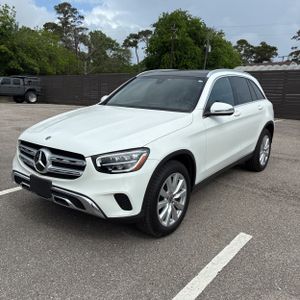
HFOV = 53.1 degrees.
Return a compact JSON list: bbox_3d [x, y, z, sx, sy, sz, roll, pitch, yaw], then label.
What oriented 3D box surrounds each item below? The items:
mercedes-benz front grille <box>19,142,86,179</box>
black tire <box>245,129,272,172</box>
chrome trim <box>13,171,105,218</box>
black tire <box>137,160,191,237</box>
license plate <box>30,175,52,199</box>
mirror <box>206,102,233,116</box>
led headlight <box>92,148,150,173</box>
[{"bbox_3d":[-0.951,0.081,2.723,1.030,0.230,0.140,11,16,36],"label":"mercedes-benz front grille"},{"bbox_3d":[1.895,0.002,5.207,0.240,0.735,0.735,11,16,36],"label":"black tire"},{"bbox_3d":[-0.945,0.378,2.830,1.310,0.280,0.220,11,16,36],"label":"chrome trim"},{"bbox_3d":[0.154,0.463,2.969,0.240,0.735,0.735,11,16,36],"label":"black tire"},{"bbox_3d":[-0.995,0.335,2.736,0.330,0.158,0.025,11,16,36],"label":"license plate"},{"bbox_3d":[0.815,-0.462,3.406,0.270,0.165,0.170,11,16,36],"label":"mirror"},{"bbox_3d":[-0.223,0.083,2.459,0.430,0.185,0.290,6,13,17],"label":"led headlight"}]

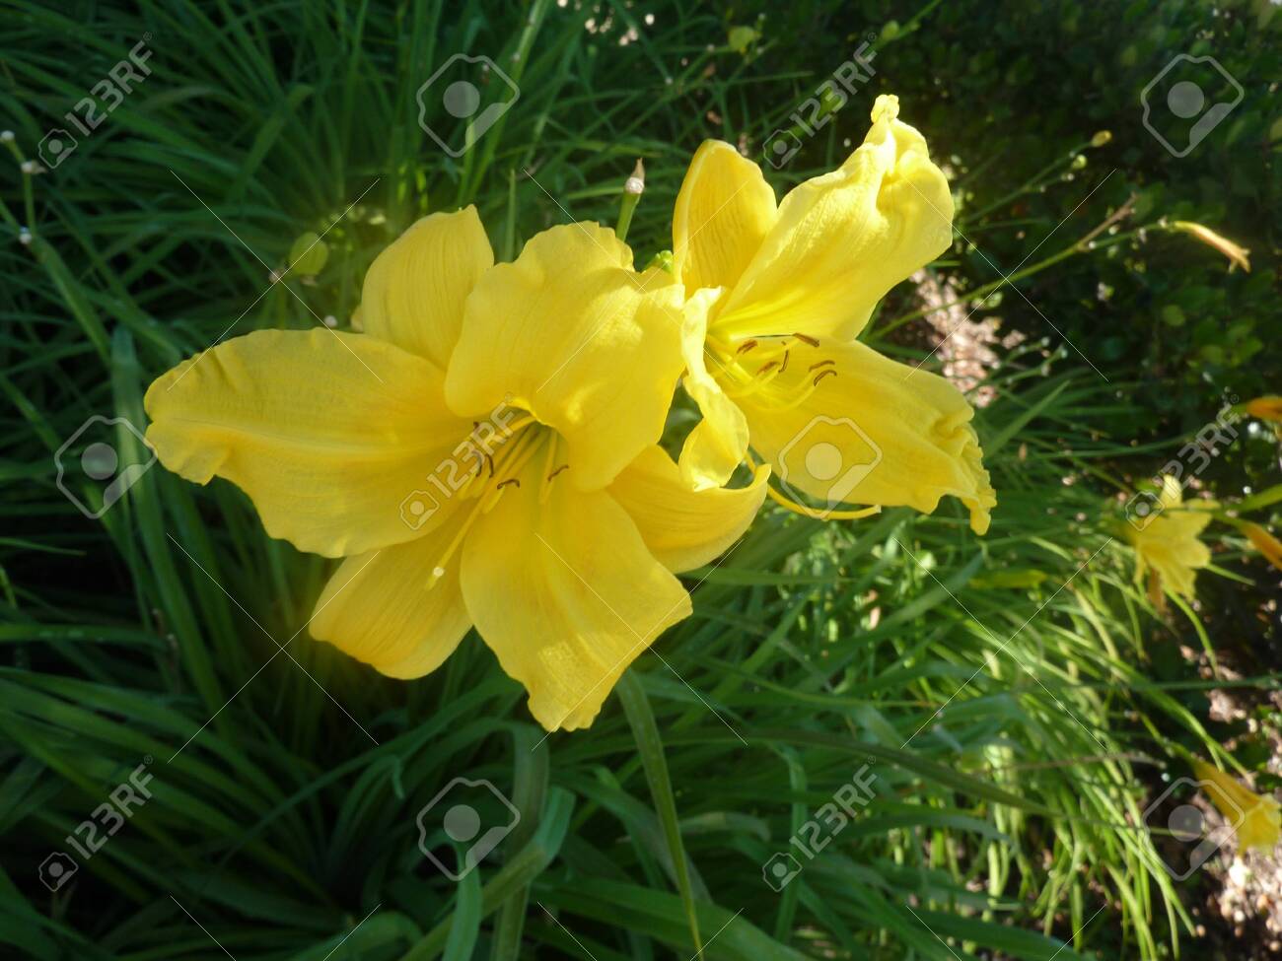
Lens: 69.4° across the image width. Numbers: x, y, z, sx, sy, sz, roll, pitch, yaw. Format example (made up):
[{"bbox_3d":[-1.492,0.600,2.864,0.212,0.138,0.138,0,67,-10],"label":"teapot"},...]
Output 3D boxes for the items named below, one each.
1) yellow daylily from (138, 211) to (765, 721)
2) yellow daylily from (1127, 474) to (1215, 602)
[{"bbox_3d":[-0.044,-0.003,0.235,0.135,0.115,0.080,7,22,10],"label":"yellow daylily"},{"bbox_3d":[0.484,0.053,0.850,0.100,0.105,0.080,-28,43,-32],"label":"yellow daylily"}]

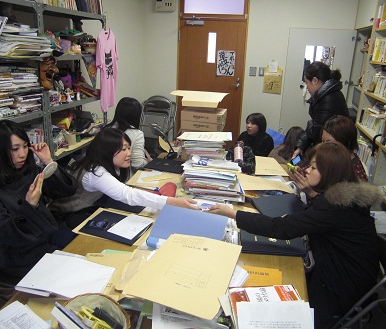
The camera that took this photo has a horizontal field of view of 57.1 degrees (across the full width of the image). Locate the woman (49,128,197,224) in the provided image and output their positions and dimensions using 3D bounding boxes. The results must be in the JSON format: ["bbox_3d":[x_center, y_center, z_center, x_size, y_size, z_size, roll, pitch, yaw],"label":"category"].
[{"bbox_3d":[-0.403,0.382,1.997,0.950,1.100,0.550,11,20,25],"label":"woman"}]

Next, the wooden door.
[{"bbox_3d":[0.251,-1.155,5.326,0.990,2.000,0.060,6,18,11],"label":"wooden door"}]

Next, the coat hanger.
[{"bbox_3d":[-0.743,-1.205,3.130,0.020,0.230,0.380,6,18,11],"label":"coat hanger"}]

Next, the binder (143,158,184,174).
[{"bbox_3d":[-0.193,0.020,2.634,0.305,0.030,0.225,8,19,16],"label":"binder"}]

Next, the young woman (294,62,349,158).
[{"bbox_3d":[1.027,-0.063,2.915,0.420,1.490,0.480,6,18,11],"label":"young woman"}]

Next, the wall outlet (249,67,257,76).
[{"bbox_3d":[0.865,-1.333,5.101,0.090,0.125,0.015,6,18,11],"label":"wall outlet"}]

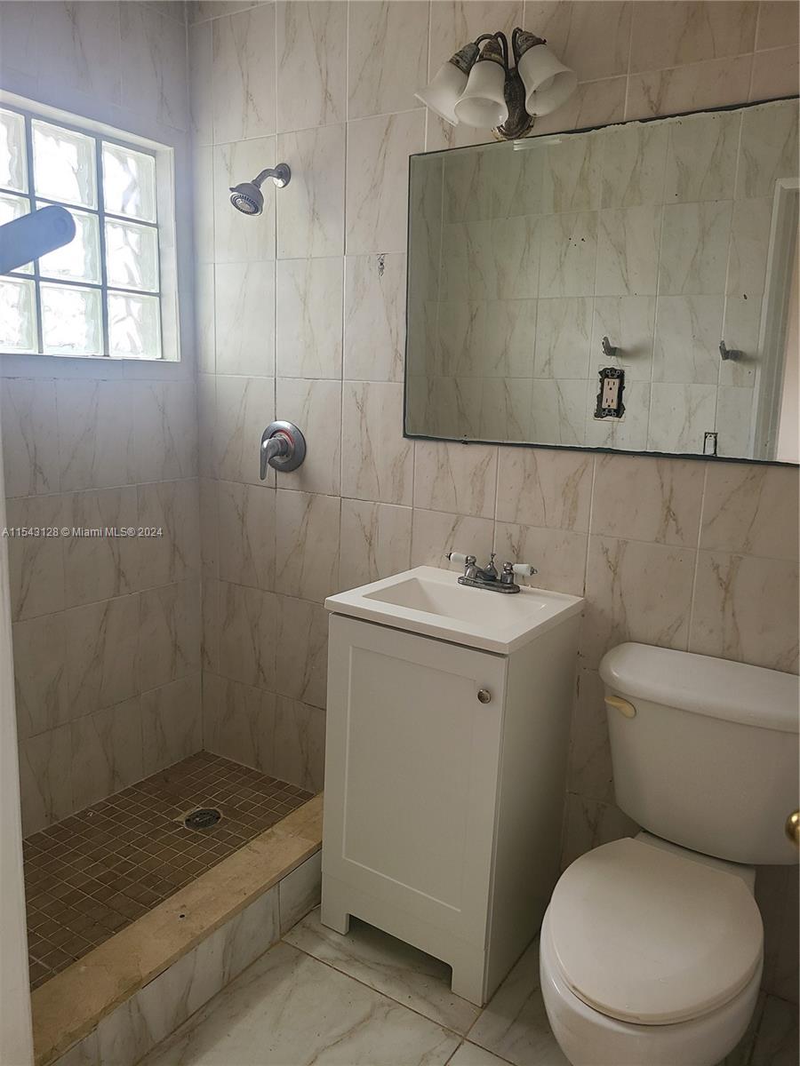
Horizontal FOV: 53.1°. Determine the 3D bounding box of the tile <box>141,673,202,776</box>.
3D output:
[{"bbox_3d":[-0.767,0.644,2.712,0.010,0.299,0.246,9,14,32],"label":"tile"}]

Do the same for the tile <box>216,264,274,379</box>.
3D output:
[{"bbox_3d":[-0.461,-0.642,2.408,0.247,0.331,0.012,9,13,33],"label":"tile"}]

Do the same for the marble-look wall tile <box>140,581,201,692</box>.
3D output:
[{"bbox_3d":[-0.748,0.327,2.613,0.012,0.331,0.250,9,13,33],"label":"marble-look wall tile"}]

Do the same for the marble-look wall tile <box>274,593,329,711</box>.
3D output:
[{"bbox_3d":[-0.287,0.371,2.469,0.247,0.331,0.012,9,13,33],"label":"marble-look wall tile"}]

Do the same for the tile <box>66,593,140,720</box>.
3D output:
[{"bbox_3d":[-0.892,0.371,2.431,0.009,0.340,0.249,9,14,33],"label":"tile"}]

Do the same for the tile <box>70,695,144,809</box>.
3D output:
[{"bbox_3d":[-0.907,0.682,2.503,0.010,0.299,0.258,9,14,32],"label":"tile"}]

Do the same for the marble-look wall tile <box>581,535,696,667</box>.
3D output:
[{"bbox_3d":[0.550,0.180,1.865,0.247,0.331,0.012,9,13,33],"label":"marble-look wall tile"}]

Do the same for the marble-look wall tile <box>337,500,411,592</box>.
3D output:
[{"bbox_3d":[-0.071,0.080,2.287,0.249,0.334,0.009,9,14,33],"label":"marble-look wall tile"}]

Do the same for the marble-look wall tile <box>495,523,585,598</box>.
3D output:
[{"bbox_3d":[0.350,0.150,2.029,0.250,0.336,0.010,9,14,32],"label":"marble-look wall tile"}]

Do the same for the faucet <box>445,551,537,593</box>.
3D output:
[{"bbox_3d":[0.212,0.098,1.998,0.256,0.080,0.108,9,14,33],"label":"faucet"}]

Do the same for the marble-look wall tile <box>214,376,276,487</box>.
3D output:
[{"bbox_3d":[-0.473,-0.316,2.484,0.248,0.333,0.010,9,14,33],"label":"marble-look wall tile"}]

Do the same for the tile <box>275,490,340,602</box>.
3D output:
[{"bbox_3d":[-0.276,0.045,2.403,0.247,0.331,0.012,9,13,33],"label":"tile"}]

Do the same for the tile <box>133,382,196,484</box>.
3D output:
[{"bbox_3d":[-0.728,-0.313,2.499,0.010,0.306,0.250,9,14,33],"label":"tile"}]

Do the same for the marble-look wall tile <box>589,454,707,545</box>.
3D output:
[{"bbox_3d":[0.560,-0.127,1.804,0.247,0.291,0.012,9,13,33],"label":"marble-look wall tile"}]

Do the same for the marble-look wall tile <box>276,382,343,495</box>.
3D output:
[{"bbox_3d":[-0.266,-0.282,2.348,0.248,0.333,0.010,9,14,33],"label":"marble-look wall tile"}]

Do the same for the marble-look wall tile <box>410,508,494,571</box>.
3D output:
[{"bbox_3d":[0.140,0.116,2.164,0.250,0.336,0.010,9,14,32],"label":"marble-look wall tile"}]

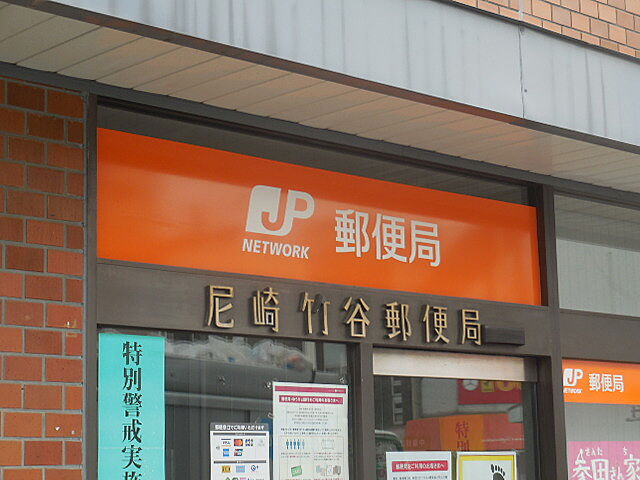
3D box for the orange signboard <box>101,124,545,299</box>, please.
[{"bbox_3d":[0.076,-0.032,4.165,1.879,0.366,0.050,8,-15,-40],"label":"orange signboard"}]

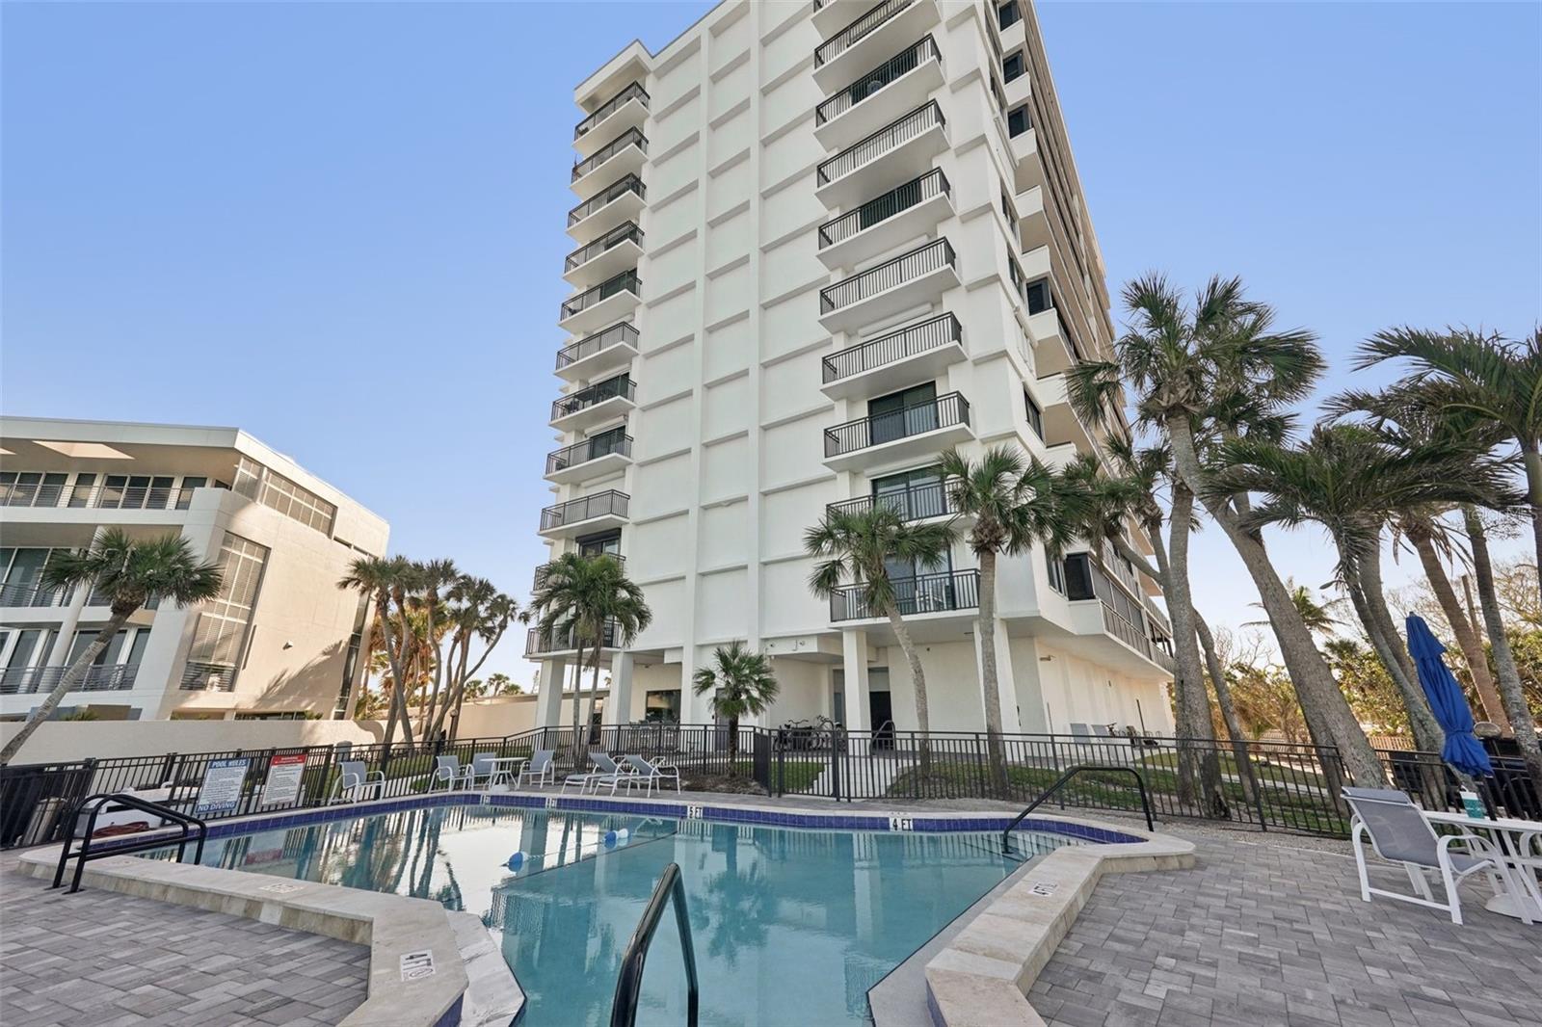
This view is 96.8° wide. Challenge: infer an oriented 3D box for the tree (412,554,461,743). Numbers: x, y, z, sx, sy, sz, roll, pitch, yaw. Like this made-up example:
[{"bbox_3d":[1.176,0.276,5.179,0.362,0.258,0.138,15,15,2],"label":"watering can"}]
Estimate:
[{"bbox_3d":[-14.965,6.040,29.709,2.386,8.016,2.386,0,-16,0],"label":"tree"}]

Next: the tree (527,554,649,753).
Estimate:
[{"bbox_3d":[-4.755,3.718,17.620,2.958,5.462,2.863,0,-16,0],"label":"tree"}]

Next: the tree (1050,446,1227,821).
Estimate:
[{"bbox_3d":[6.666,1.693,12.127,2.633,6.400,2.425,0,-16,0],"label":"tree"}]

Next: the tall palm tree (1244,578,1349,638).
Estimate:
[{"bbox_3d":[29.004,7.901,37.143,5.095,8.731,4.560,0,-16,0],"label":"tall palm tree"}]

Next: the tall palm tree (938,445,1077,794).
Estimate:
[{"bbox_3d":[4.903,1.894,13.608,2.605,6.750,2.547,0,-16,0],"label":"tall palm tree"}]

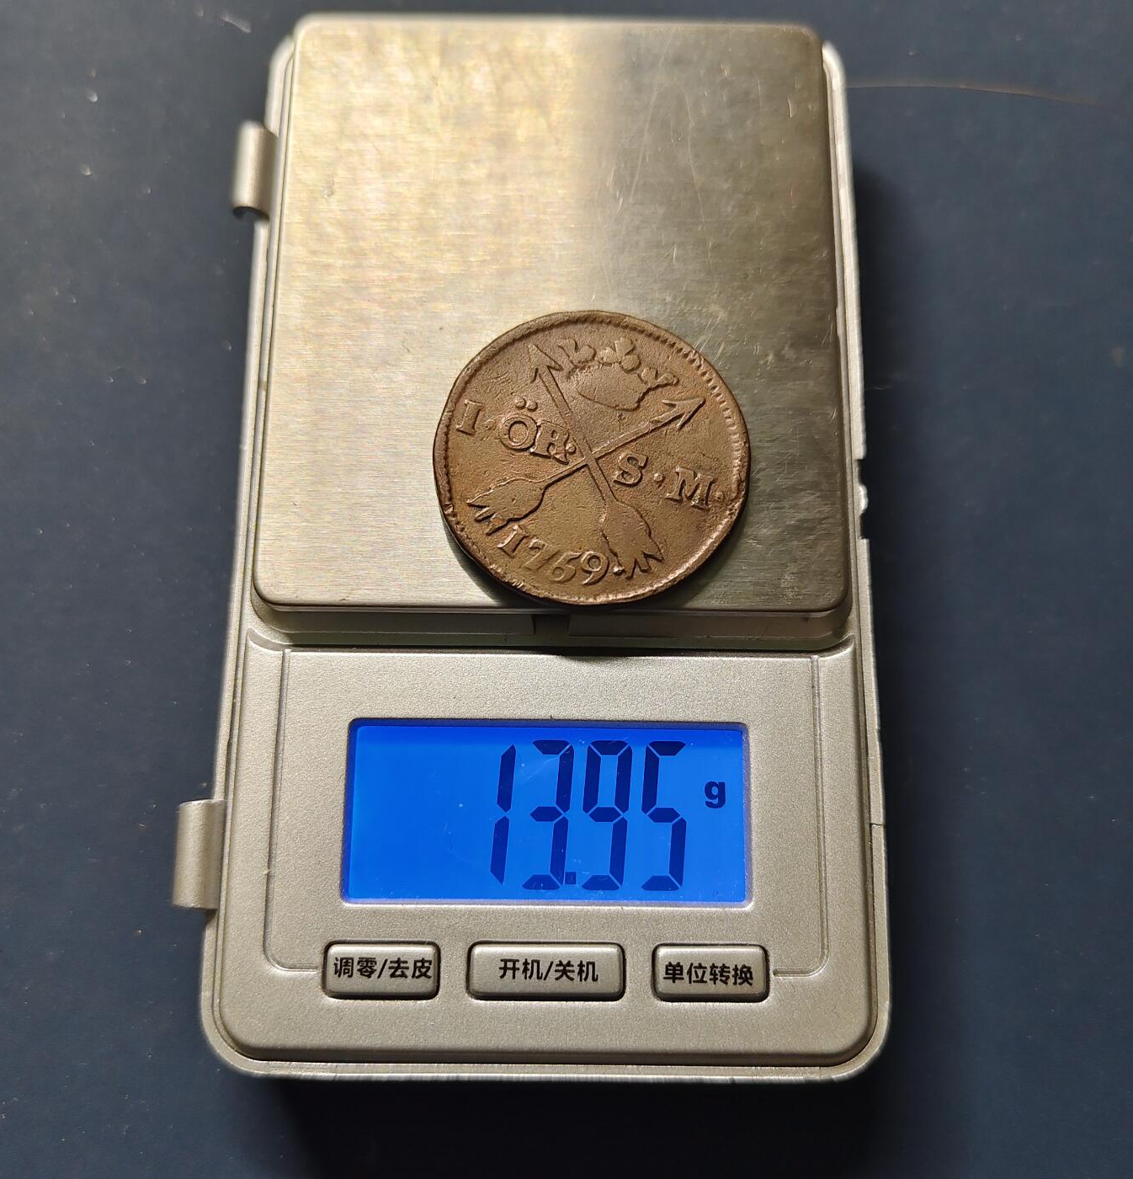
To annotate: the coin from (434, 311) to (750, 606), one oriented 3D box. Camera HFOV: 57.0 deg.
[{"bbox_3d":[0.002,-0.013,0.102,0.030,0.002,0.030,1,77,-1],"label":"coin"}]

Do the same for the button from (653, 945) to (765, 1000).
[{"bbox_3d":[0.013,0.035,0.096,0.010,0.002,0.005,1,77,-1],"label":"button"}]

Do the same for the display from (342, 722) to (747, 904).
[{"bbox_3d":[-0.002,0.021,0.101,0.038,0.002,0.017,1,77,-1],"label":"display"}]

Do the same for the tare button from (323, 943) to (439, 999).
[{"bbox_3d":[-0.017,0.035,0.096,0.010,0.002,0.004,1,77,-1],"label":"tare button"}]

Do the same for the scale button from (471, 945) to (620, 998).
[{"bbox_3d":[-0.002,0.035,0.096,0.014,0.002,0.005,1,77,-1],"label":"scale button"}]

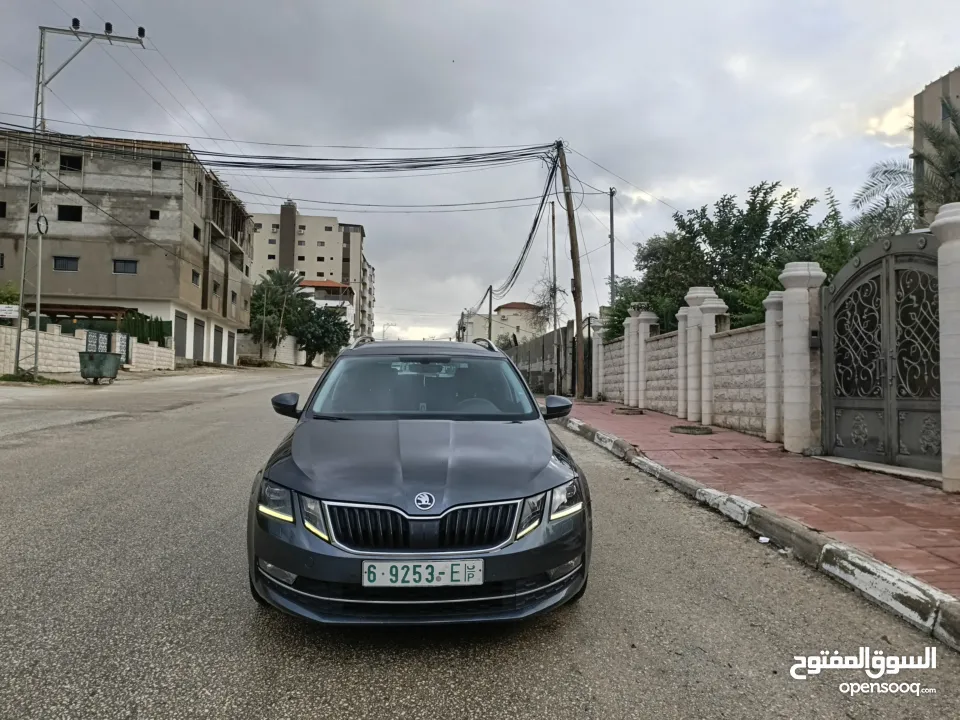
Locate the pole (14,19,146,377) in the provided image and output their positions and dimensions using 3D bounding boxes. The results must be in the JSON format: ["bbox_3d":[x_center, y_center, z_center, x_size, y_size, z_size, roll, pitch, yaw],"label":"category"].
[{"bbox_3d":[-16.274,-6.420,27.215,4.250,14.451,0.750,1,-3,-12],"label":"pole"}]

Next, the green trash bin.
[{"bbox_3d":[-14.246,0.325,25.030,1.000,1.193,1.300,1,-3,-3],"label":"green trash bin"}]

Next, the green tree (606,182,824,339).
[{"bbox_3d":[4.687,-1.260,13.111,4.300,4.459,4.200,-1,-3,27],"label":"green tree"}]

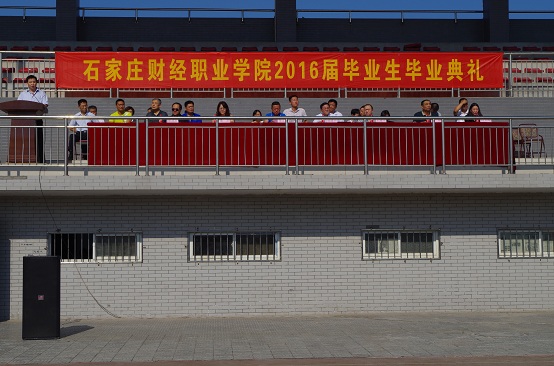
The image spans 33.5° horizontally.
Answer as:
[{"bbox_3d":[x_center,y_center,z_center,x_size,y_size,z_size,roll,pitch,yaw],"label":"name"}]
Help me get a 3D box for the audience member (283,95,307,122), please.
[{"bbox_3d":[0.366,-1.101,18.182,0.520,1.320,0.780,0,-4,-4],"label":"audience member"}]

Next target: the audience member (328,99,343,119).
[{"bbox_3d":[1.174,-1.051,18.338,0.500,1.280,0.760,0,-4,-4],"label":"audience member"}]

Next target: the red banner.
[{"bbox_3d":[0.143,-2.583,21.176,10.334,0.830,0.040,0,-3,-4],"label":"red banner"}]

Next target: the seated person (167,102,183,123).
[{"bbox_3d":[-1.968,-0.959,17.935,0.520,1.236,0.720,0,-3,-4],"label":"seated person"}]

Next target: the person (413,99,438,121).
[{"bbox_3d":[2.992,-1.018,18.300,0.540,1.303,0.740,0,-3,-4],"label":"person"}]

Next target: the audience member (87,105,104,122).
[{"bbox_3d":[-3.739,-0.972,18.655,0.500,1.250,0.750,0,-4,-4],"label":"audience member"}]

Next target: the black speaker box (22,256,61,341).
[{"bbox_3d":[-3.538,1.727,13.896,0.545,1.220,0.500,0,-4,-9],"label":"black speaker box"}]

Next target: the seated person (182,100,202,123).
[{"bbox_3d":[-1.745,-1.067,18.913,0.520,1.262,0.740,0,-3,-4],"label":"seated person"}]

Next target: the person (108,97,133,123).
[{"bbox_3d":[-2.973,-0.970,17.456,0.520,1.290,0.780,0,-4,-4],"label":"person"}]

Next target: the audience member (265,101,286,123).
[{"bbox_3d":[-0.008,-0.980,18.079,0.520,1.259,0.720,0,-3,-4],"label":"audience member"}]

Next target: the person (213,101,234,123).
[{"bbox_3d":[-1.057,-1.021,18.321,0.480,1.226,0.720,0,-3,-7],"label":"person"}]

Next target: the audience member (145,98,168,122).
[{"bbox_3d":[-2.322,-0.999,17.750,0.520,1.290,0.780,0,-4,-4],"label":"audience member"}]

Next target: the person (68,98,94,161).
[{"bbox_3d":[-3.753,-0.990,17.653,0.520,1.290,0.800,0,-4,-4],"label":"person"}]

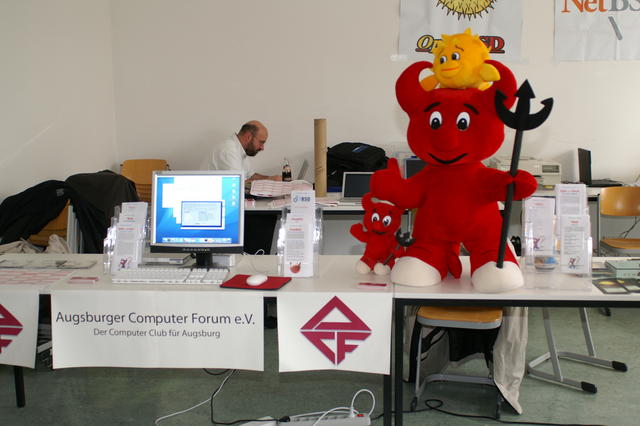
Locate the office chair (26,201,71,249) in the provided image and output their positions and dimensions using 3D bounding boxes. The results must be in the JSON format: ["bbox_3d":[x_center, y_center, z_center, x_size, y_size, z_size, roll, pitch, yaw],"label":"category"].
[{"bbox_3d":[-1.738,0.271,4.468,0.430,0.850,0.500,0,7,5],"label":"office chair"}]

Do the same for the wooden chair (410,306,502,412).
[{"bbox_3d":[0.680,0.500,3.622,0.410,0.820,0.480,1,9,14],"label":"wooden chair"}]

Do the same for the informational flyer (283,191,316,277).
[{"bbox_3d":[-0.082,0.088,3.101,0.120,0.350,0.040,0,-11,6],"label":"informational flyer"}]

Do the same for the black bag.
[{"bbox_3d":[0.325,-0.374,6.030,0.520,0.380,0.280,0,8,3],"label":"black bag"}]

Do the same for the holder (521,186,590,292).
[{"bbox_3d":[0.891,0.091,2.845,0.245,0.370,0.160,0,8,6],"label":"holder"}]

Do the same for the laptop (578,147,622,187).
[{"bbox_3d":[2.482,-0.389,6.627,0.290,0.300,0.340,0,7,2],"label":"laptop"}]

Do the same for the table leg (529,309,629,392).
[{"bbox_3d":[1.374,0.632,3.966,0.400,0.440,0.410,-9,12,-43],"label":"table leg"}]

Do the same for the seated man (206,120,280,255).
[{"bbox_3d":[-0.581,-0.046,5.773,0.700,1.310,0.500,-1,8,-3],"label":"seated man"}]

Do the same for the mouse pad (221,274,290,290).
[{"bbox_3d":[-0.251,0.272,2.966,0.234,0.008,0.205,1,9,12],"label":"mouse pad"}]

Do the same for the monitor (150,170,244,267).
[{"bbox_3d":[-0.528,0.022,3.277,0.405,0.420,0.200,0,8,7],"label":"monitor"}]

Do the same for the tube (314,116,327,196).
[{"bbox_3d":[0.000,-0.419,5.648,0.090,0.590,0.090,-1,8,0],"label":"tube"}]

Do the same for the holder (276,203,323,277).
[{"bbox_3d":[-0.082,0.120,3.115,0.165,0.275,0.170,0,7,6],"label":"holder"}]

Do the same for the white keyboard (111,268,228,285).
[{"bbox_3d":[-0.598,0.256,3.031,0.450,0.032,0.145,0,7,3],"label":"white keyboard"}]

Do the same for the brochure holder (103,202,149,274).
[{"bbox_3d":[-0.834,0.104,3.208,0.158,0.285,0.150,0,8,5],"label":"brochure holder"}]

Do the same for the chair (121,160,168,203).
[{"bbox_3d":[-1.545,-0.031,6.346,0.430,0.850,0.500,0,7,5],"label":"chair"}]

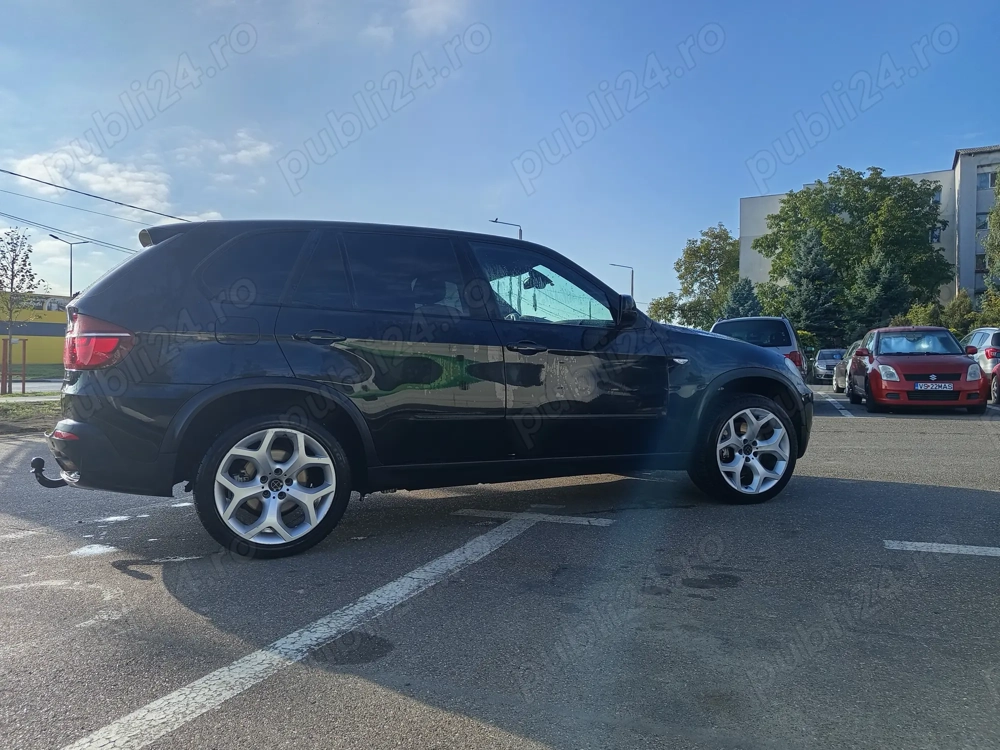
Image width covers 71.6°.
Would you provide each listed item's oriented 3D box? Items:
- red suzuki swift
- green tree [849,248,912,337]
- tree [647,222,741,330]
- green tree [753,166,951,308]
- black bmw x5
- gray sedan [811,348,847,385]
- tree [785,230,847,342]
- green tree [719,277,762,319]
[{"bbox_3d":[7.338,-0.143,12.369,1.700,1.500,3.700,1,1,21],"label":"red suzuki swift"},{"bbox_3d":[19.196,-3.067,35.068,3.400,6.640,3.400,0,1,0],"label":"green tree"},{"bbox_3d":[17.920,-7.095,63.139,9.000,13.528,9.000,0,1,0],"label":"tree"},{"bbox_3d":[21.075,-6.178,41.630,11.000,12.607,10.500,0,1,0],"label":"green tree"},{"bbox_3d":[-0.185,-0.030,4.657,4.880,1.740,1.970,0,1,-25],"label":"black bmw x5"},{"bbox_3d":[13.855,-0.378,28.792,1.740,1.500,4.300,1,1,21],"label":"gray sedan"},{"bbox_3d":[16.367,-3.642,36.080,3.400,7.725,3.400,0,1,0],"label":"tree"},{"bbox_3d":[14.557,-2.938,42.062,3.200,6.059,3.200,0,1,0],"label":"green tree"}]

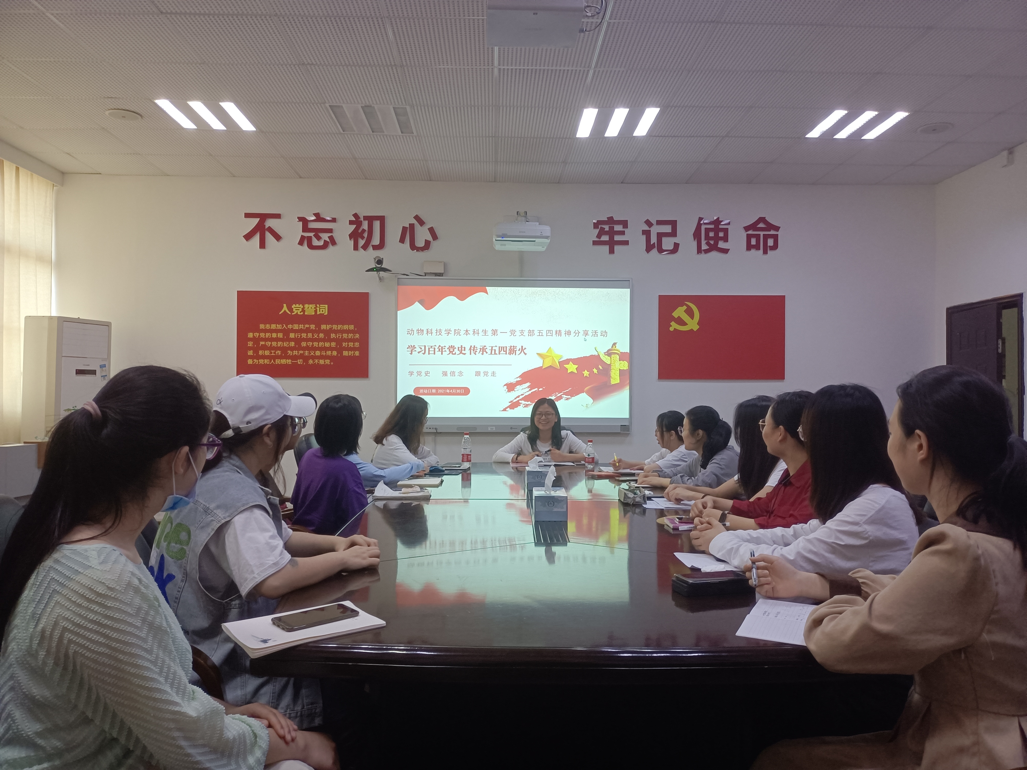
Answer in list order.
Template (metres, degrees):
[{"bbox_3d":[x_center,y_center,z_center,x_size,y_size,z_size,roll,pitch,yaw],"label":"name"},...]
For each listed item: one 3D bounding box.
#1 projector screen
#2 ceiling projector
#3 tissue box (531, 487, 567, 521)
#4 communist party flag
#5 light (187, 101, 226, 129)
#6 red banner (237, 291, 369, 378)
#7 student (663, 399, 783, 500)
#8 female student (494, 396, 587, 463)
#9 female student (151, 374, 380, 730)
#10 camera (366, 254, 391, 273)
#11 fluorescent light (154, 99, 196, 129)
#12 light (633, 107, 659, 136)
[{"bbox_3d":[0.011,-0.307,6.883,2.190,1.250,0.050,0,-2,-2],"label":"projector screen"},{"bbox_3d":[0.066,-1.293,6.334,0.465,0.200,0.420,0,-1,-2],"label":"ceiling projector"},{"bbox_3d":[0.145,0.468,2.908,0.122,0.092,0.235,0,-1,1],"label":"tissue box"},{"bbox_3d":[1.960,-0.446,6.955,1.200,0.800,0.025,0,-2,-2],"label":"communist party flag"},{"bbox_3d":[-2.230,-1.968,5.414,0.100,0.045,0.540,0,-2,-2],"label":"light"},{"bbox_3d":[-1.940,-0.465,6.833,1.200,0.795,0.020,0,-1,-2],"label":"red banner"},{"bbox_3d":[0.984,0.669,3.258,0.680,1.220,0.470,0,-1,-2],"label":"student"},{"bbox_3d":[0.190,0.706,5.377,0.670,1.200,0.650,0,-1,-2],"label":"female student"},{"bbox_3d":[-0.635,0.603,1.918,0.610,1.270,0.480,1,-2,-35],"label":"female student"},{"bbox_3d":[-1.208,-1.081,6.656,0.238,0.148,0.155,0,-1,-2],"label":"camera"},{"bbox_3d":[-2.445,-1.970,5.388,0.100,0.045,0.540,0,-2,-2],"label":"fluorescent light"},{"bbox_3d":[0.986,-1.952,5.502,0.100,0.045,0.540,0,-2,-2],"label":"light"}]

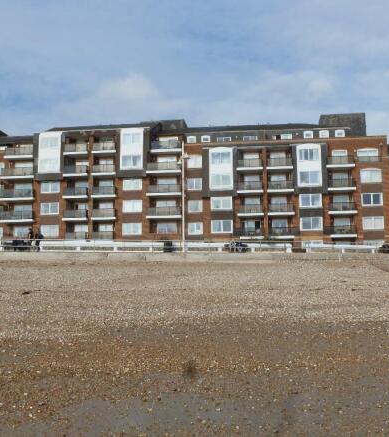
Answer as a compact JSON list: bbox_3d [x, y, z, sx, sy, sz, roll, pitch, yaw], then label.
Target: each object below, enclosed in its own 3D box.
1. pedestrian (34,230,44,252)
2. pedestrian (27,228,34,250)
[{"bbox_3d":[-11.658,1.719,45.300,0.600,1.670,0.520,1,-8,-10],"label":"pedestrian"},{"bbox_3d":[-12.255,1.622,45.300,0.450,1.720,0.500,1,-8,-10],"label":"pedestrian"}]

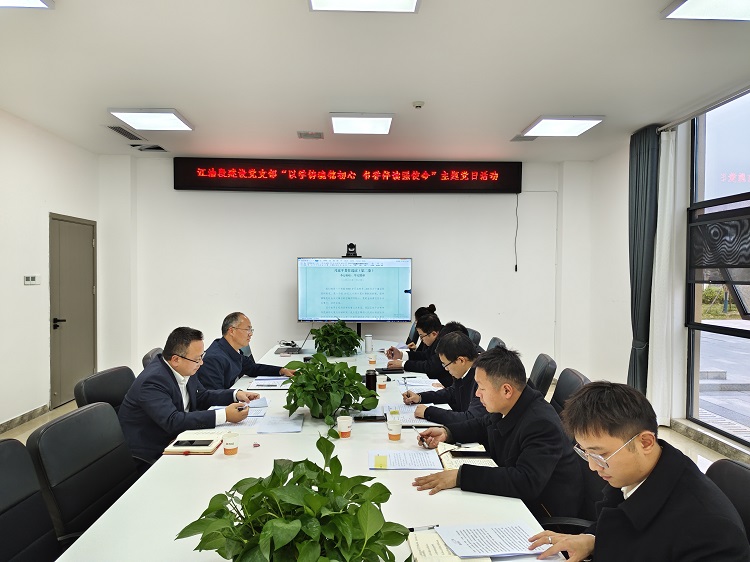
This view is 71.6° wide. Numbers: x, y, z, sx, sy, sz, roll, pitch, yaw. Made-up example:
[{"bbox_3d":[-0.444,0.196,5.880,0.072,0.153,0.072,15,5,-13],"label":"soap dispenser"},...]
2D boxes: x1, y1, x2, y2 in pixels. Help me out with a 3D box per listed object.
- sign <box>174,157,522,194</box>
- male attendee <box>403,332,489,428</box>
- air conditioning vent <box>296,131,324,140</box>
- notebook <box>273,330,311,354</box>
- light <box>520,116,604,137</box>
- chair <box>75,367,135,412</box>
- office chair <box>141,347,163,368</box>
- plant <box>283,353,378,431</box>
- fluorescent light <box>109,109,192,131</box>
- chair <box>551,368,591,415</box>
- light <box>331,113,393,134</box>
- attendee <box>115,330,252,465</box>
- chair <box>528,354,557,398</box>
[{"bbox_3d":[-0.330,-1.431,7.117,4.711,0.420,0.100,0,1,-3],"label":"sign"},{"bbox_3d":[0.438,0.873,2.840,0.680,1.230,0.560,0,1,-3],"label":"male attendee"},{"bbox_3d":[-0.696,-1.572,5.669,0.285,0.025,0.300,0,1,-3],"label":"air conditioning vent"},{"bbox_3d":[-0.789,0.582,5.080,0.340,0.230,0.340,0,1,-3],"label":"notebook"},{"bbox_3d":[1.864,-1.548,5.246,0.612,0.040,0.612,0,1,-3],"label":"light"},{"bbox_3d":[-1.015,0.961,2.443,0.620,1.070,0.600,0,1,-3],"label":"chair"},{"bbox_3d":[-1.117,0.932,3.368,0.620,0.990,0.600,0,1,-3],"label":"office chair"},{"bbox_3d":[-0.234,0.531,2.681,0.470,0.325,0.450,0,1,-3],"label":"plant"},{"bbox_3d":[-2.146,-1.558,5.063,0.612,0.040,0.612,0,1,-3],"label":"fluorescent light"},{"bbox_3d":[0.650,0.957,2.371,0.620,1.080,0.600,0,1,-3],"label":"chair"},{"bbox_3d":[-0.130,-1.553,5.155,0.612,0.040,0.612,0,1,-3],"label":"light"},{"bbox_3d":[-0.890,0.836,2.576,0.650,1.210,0.530,0,1,-3],"label":"attendee"},{"bbox_3d":[0.710,0.938,3.041,0.620,1.000,0.600,0,1,1],"label":"chair"}]

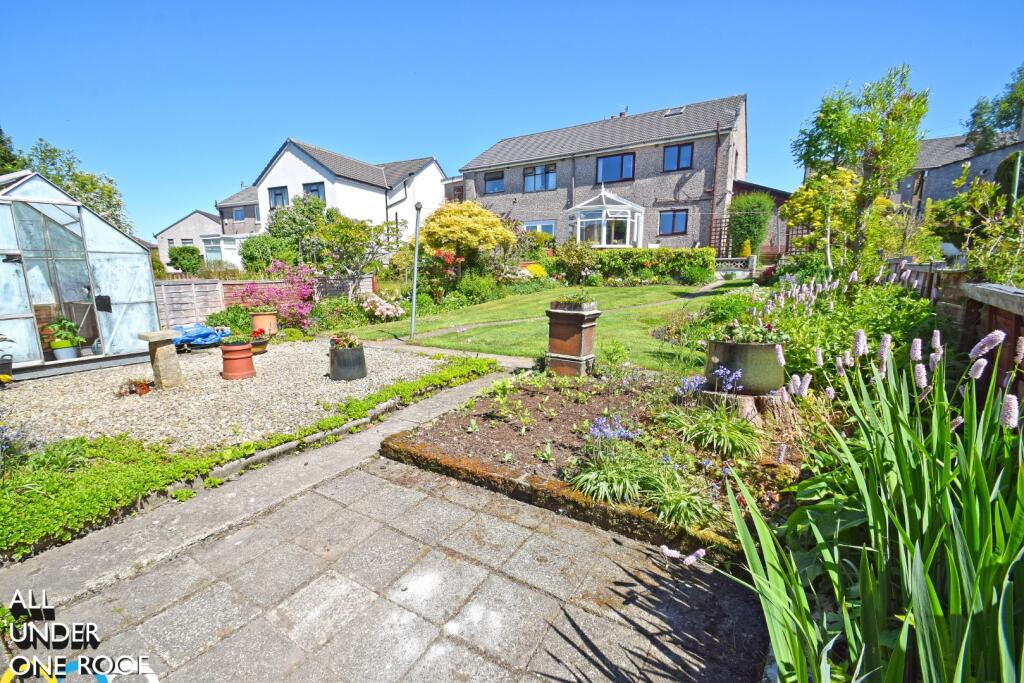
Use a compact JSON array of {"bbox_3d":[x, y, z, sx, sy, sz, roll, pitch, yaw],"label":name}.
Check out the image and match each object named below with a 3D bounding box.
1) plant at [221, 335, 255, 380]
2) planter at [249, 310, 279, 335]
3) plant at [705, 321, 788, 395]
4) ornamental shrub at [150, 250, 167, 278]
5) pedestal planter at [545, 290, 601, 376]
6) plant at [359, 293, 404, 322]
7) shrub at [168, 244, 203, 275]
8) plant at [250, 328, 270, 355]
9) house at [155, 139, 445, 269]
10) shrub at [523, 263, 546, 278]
[{"bbox_3d":[-3.170,0.182,4.940,0.320,0.475,0.320,0,9,0],"label":"plant"},{"bbox_3d":[-4.880,-0.355,8.390,0.475,0.450,0.475,0,9,0],"label":"planter"},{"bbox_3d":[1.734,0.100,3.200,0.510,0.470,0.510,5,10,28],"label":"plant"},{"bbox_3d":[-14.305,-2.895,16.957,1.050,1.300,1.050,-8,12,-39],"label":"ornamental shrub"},{"bbox_3d":[0.621,-0.016,4.411,0.430,0.720,0.430,5,11,32],"label":"pedestal planter"},{"bbox_3d":[-2.629,-0.700,8.556,0.930,0.522,0.800,-3,10,-17],"label":"plant"},{"bbox_3d":[-14.415,-3.569,18.863,1.250,1.450,1.200,0,9,0],"label":"shrub"},{"bbox_3d":[-3.830,0.005,6.450,0.310,0.360,0.310,0,9,0],"label":"plant"},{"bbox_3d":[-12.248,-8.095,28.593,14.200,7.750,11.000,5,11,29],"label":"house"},{"bbox_3d":[0.929,-2.695,16.482,0.920,0.620,0.850,0,9,0],"label":"shrub"}]

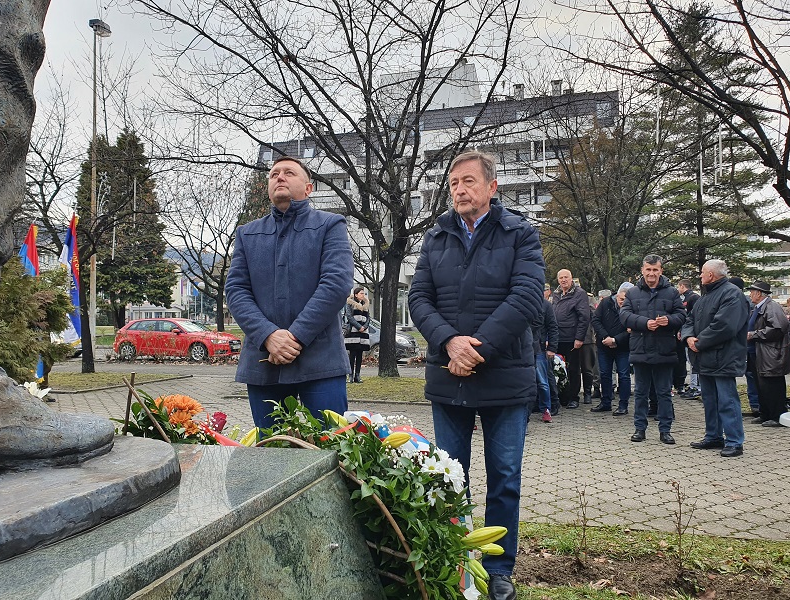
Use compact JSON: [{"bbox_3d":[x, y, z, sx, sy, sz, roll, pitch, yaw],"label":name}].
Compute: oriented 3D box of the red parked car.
[{"bbox_3d":[-7.480,1.360,20.750,4.250,1.420,1.790,0,-2,10],"label":"red parked car"}]

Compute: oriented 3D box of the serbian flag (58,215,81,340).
[{"bbox_3d":[-4.400,-0.280,8.100,0.420,1.750,0.300,1,-2,-20],"label":"serbian flag"}]

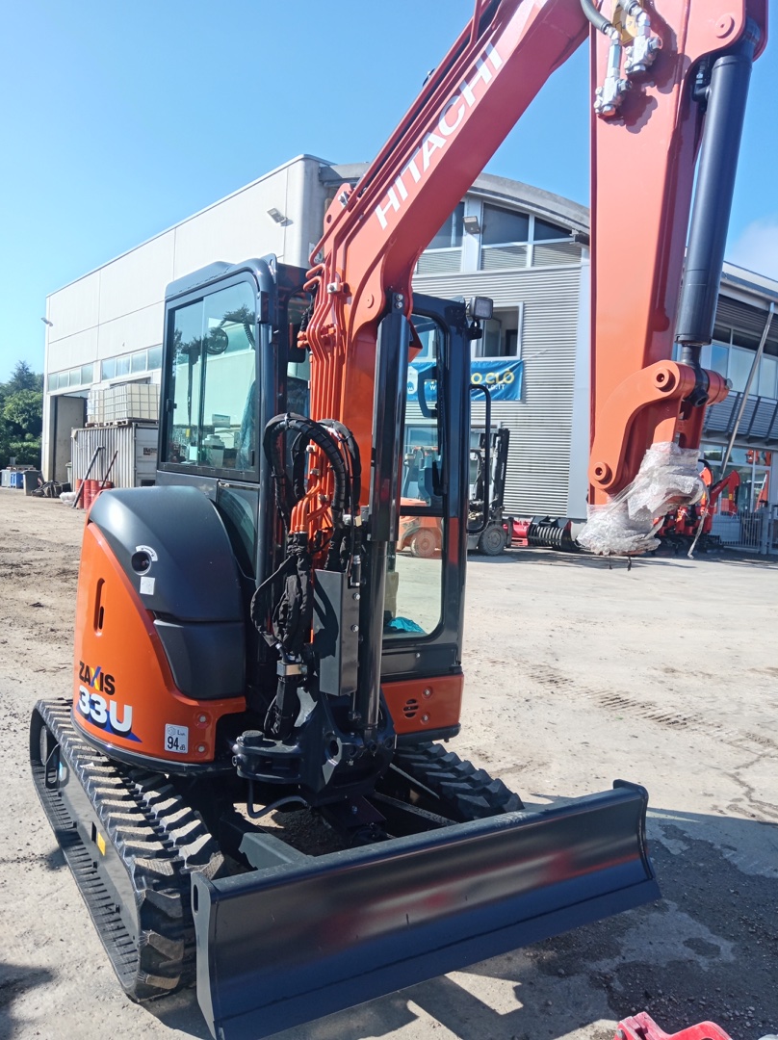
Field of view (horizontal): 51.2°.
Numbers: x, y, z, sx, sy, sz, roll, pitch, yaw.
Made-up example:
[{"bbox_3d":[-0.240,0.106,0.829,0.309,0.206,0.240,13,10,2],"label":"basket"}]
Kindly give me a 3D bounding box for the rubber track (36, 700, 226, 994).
[{"bbox_3d":[-1.153,1.188,3.336,0.310,0.470,2.080,2,5,-32],"label":"rubber track"}]

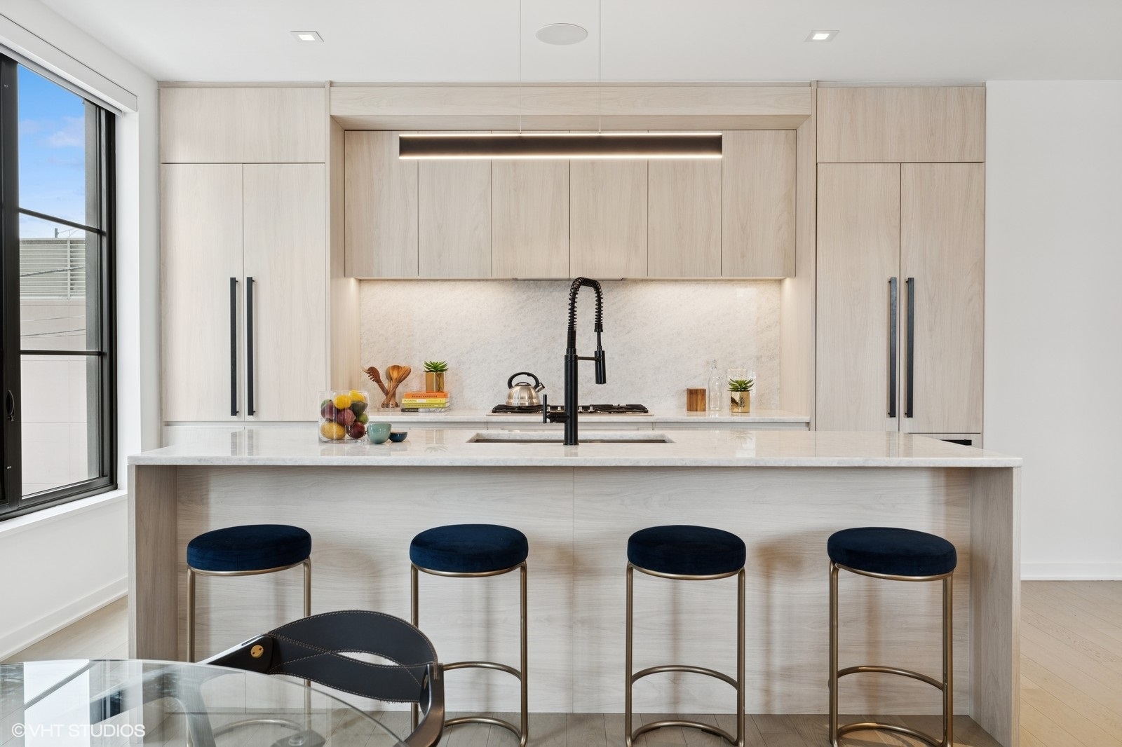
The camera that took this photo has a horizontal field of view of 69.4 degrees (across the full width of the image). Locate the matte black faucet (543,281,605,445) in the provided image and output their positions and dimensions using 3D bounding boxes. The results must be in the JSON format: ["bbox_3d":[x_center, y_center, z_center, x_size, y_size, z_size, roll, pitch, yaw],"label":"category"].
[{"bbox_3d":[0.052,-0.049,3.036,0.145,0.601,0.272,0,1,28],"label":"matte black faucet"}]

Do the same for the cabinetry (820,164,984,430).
[{"bbox_3d":[1.867,-0.418,4.763,0.915,1.488,0.613,0,1,0],"label":"cabinetry"}]

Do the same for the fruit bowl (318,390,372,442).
[{"bbox_3d":[-0.802,0.159,3.006,0.188,0.184,0.188,0,1,0],"label":"fruit bowl"}]

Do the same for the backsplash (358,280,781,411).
[{"bbox_3d":[0.057,-0.173,5.107,2.644,0.799,0.020,0,1,0],"label":"backsplash"}]

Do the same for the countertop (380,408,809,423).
[{"bbox_3d":[0.054,0.245,4.793,2.644,0.032,0.620,0,1,0],"label":"countertop"}]

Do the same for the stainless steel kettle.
[{"bbox_3d":[-0.213,0.096,4.834,0.230,0.205,0.200,0,1,0],"label":"stainless steel kettle"}]

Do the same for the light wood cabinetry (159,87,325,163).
[{"bbox_3d":[-1.749,-1.371,4.777,0.905,0.413,0.613,0,1,0],"label":"light wood cabinetry"}]

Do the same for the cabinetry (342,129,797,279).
[{"bbox_3d":[0.056,-0.994,4.918,2.644,0.858,0.334,0,1,0],"label":"cabinetry"}]

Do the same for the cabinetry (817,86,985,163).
[{"bbox_3d":[1.868,-1.369,4.748,0.915,0.413,0.613,0,1,0],"label":"cabinetry"}]

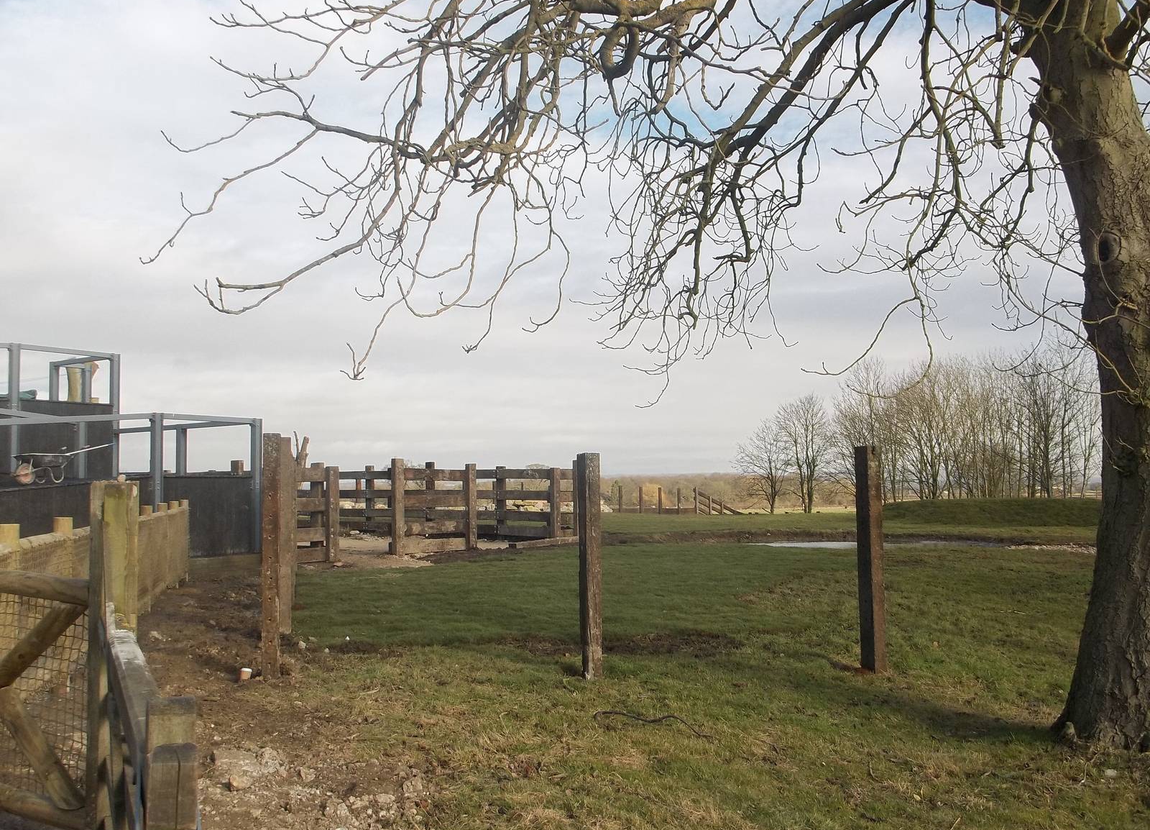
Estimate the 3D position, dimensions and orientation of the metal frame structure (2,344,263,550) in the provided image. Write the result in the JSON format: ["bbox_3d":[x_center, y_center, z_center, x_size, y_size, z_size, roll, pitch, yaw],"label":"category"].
[{"bbox_3d":[-9.195,0.494,19.171,6.800,3.900,3.900,-3,-4,34],"label":"metal frame structure"}]

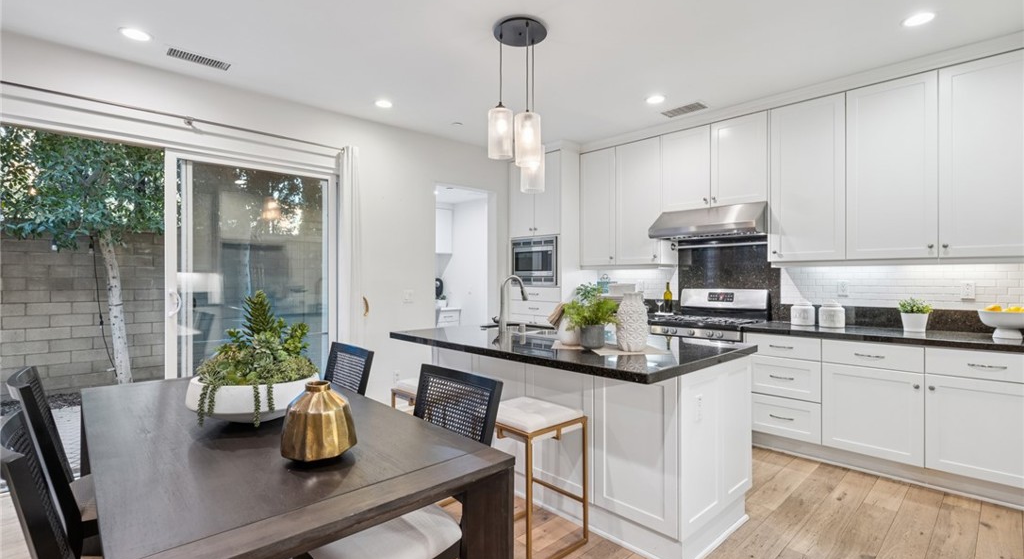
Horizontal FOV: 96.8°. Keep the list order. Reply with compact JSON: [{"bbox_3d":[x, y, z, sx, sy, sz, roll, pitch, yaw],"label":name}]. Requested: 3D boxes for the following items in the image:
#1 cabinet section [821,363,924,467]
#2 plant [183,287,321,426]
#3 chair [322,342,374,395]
[{"bbox_3d":[2.528,0.867,3.154,0.520,0.574,0.528,0,0,-45],"label":"cabinet section"},{"bbox_3d":[-0.957,0.282,1.746,0.460,0.460,0.460,0,0,-44],"label":"plant"},{"bbox_3d":[-1.041,0.816,2.222,0.570,0.920,0.490,0,0,-44],"label":"chair"}]

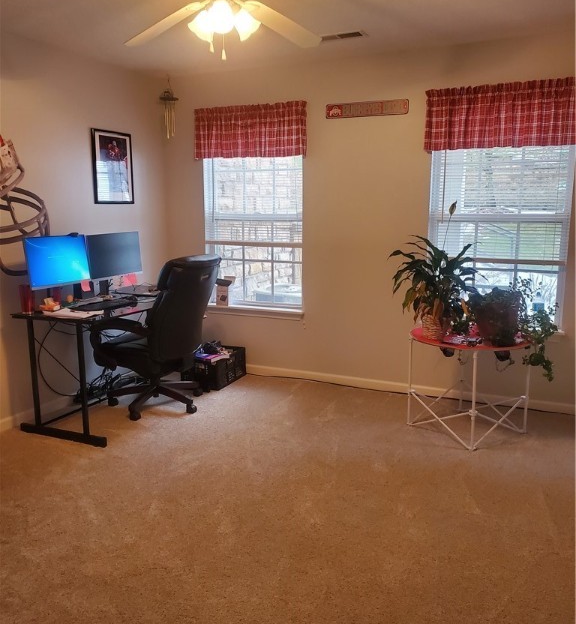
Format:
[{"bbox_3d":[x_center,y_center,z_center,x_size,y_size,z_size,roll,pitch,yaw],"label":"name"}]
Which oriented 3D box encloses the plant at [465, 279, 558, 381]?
[{"bbox_3d":[1.320,0.093,3.454,0.510,0.600,0.420,2,11,15],"label":"plant"}]

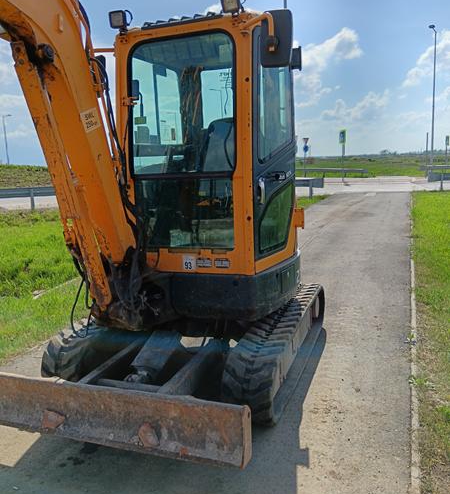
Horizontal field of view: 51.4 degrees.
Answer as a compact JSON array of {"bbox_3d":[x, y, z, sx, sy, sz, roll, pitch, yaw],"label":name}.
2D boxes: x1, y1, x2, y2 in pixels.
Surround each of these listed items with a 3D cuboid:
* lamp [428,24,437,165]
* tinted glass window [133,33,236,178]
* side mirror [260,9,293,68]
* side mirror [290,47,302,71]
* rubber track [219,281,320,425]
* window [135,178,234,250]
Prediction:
[{"bbox_3d":[14.738,-10.302,33.464,0.350,10.296,1.200,7,14,42],"label":"lamp"},{"bbox_3d":[-0.281,-0.913,3.050,0.752,0.853,0.040,1,11,21],"label":"tinted glass window"},{"bbox_3d":[0.295,-1.190,2.684,0.165,0.300,0.075,-1,10,7],"label":"side mirror"},{"bbox_3d":[0.553,-1.450,3.620,0.100,0.180,0.070,1,11,21],"label":"side mirror"},{"bbox_3d":[0.495,0.714,3.812,0.327,0.431,2.069,1,11,21],"label":"rubber track"},{"bbox_3d":[-0.277,-0.225,3.185,0.729,0.483,0.040,1,11,21],"label":"window"}]

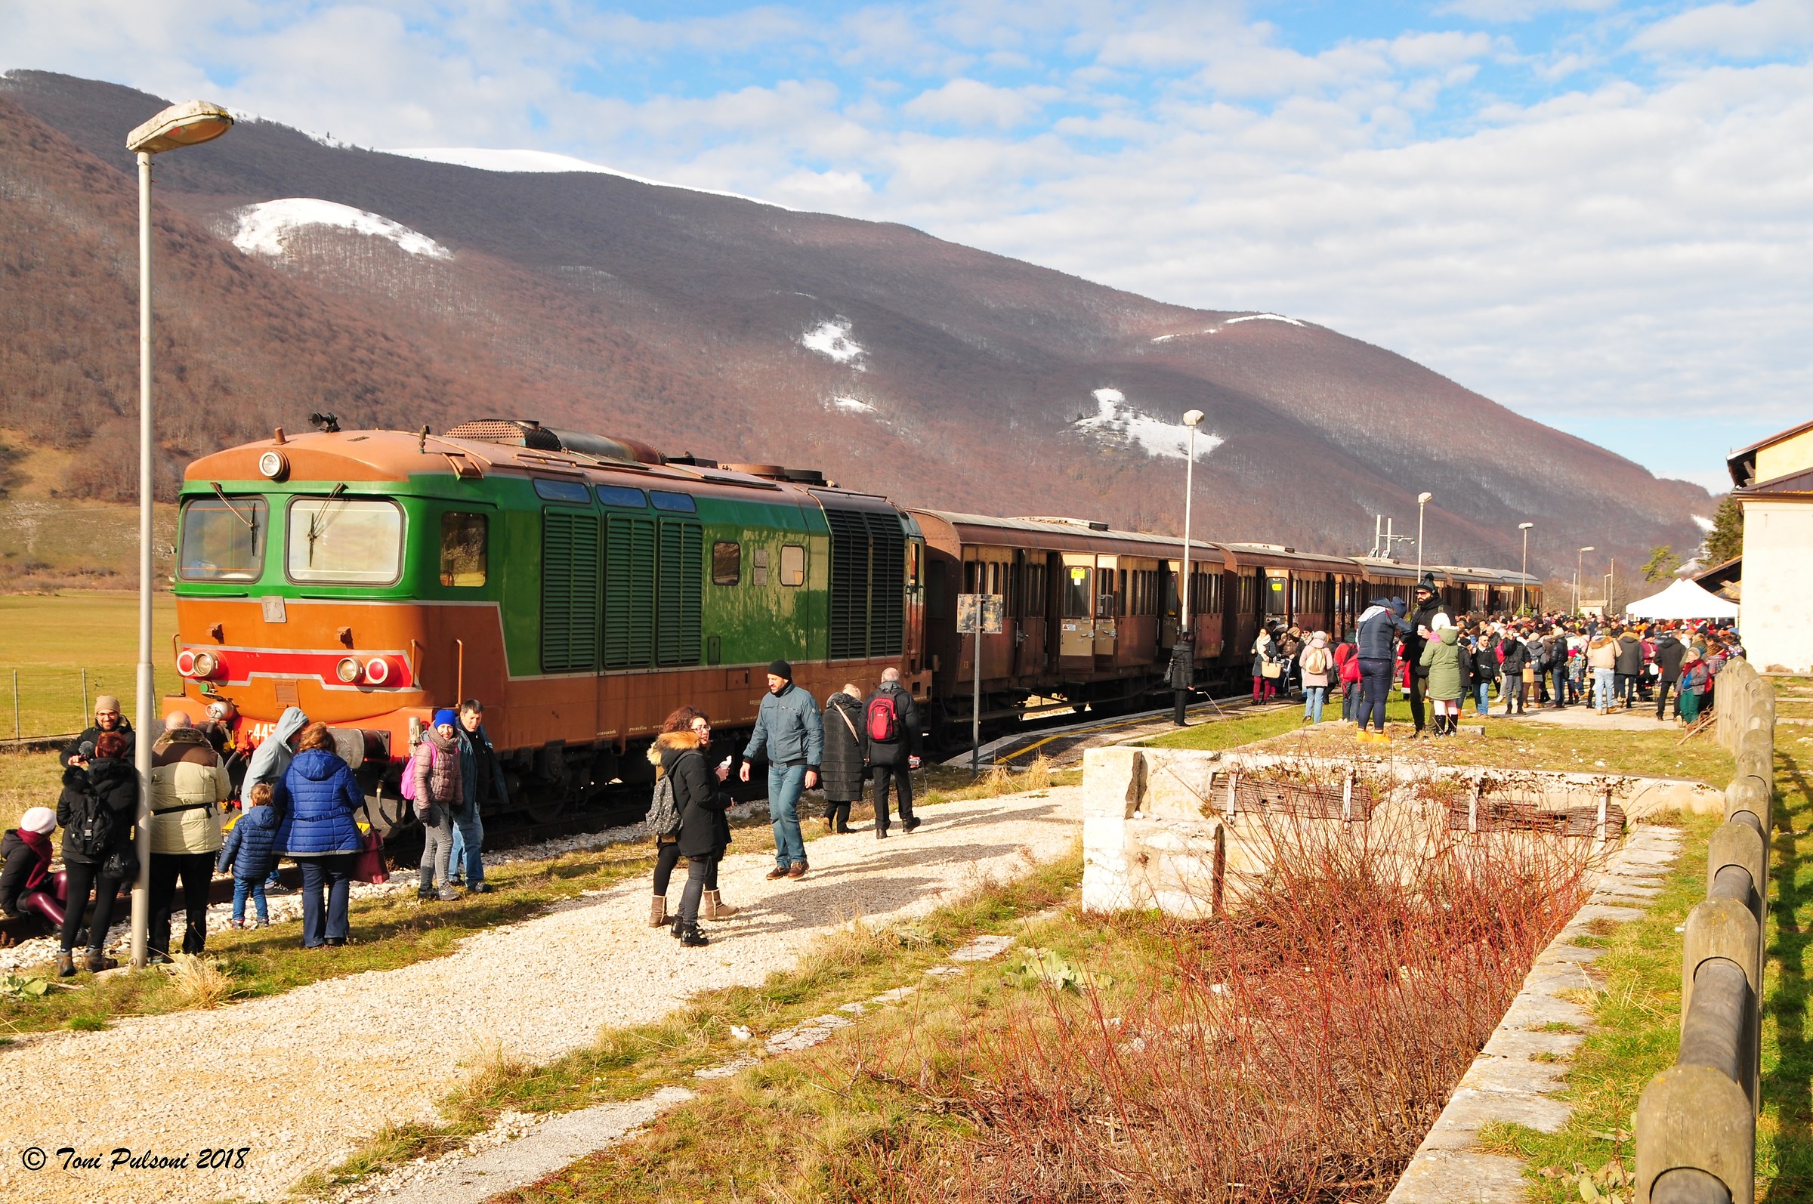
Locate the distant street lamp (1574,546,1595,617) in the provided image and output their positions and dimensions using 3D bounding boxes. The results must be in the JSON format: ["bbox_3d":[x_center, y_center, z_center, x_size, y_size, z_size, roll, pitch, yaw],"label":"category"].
[{"bbox_3d":[37.921,-0.488,117.824,0.860,5.350,0.340,2,1,23],"label":"distant street lamp"}]

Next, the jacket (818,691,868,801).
[{"bbox_3d":[-0.646,1.495,21.650,0.440,1.110,0.370,2,1,25],"label":"jacket"}]

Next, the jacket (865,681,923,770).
[{"bbox_3d":[-0.137,1.237,21.450,0.540,0.880,0.370,2,1,20],"label":"jacket"}]

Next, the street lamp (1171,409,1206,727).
[{"bbox_3d":[5.441,-0.704,40.461,0.340,5.830,0.860,2,1,24],"label":"street lamp"}]

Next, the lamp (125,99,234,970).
[{"bbox_3d":[-4.985,-0.430,14.519,0.860,5.970,0.340,1,1,23],"label":"lamp"}]

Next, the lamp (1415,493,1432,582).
[{"bbox_3d":[16.219,-0.627,66.455,0.340,5.650,0.860,2,1,27],"label":"lamp"}]

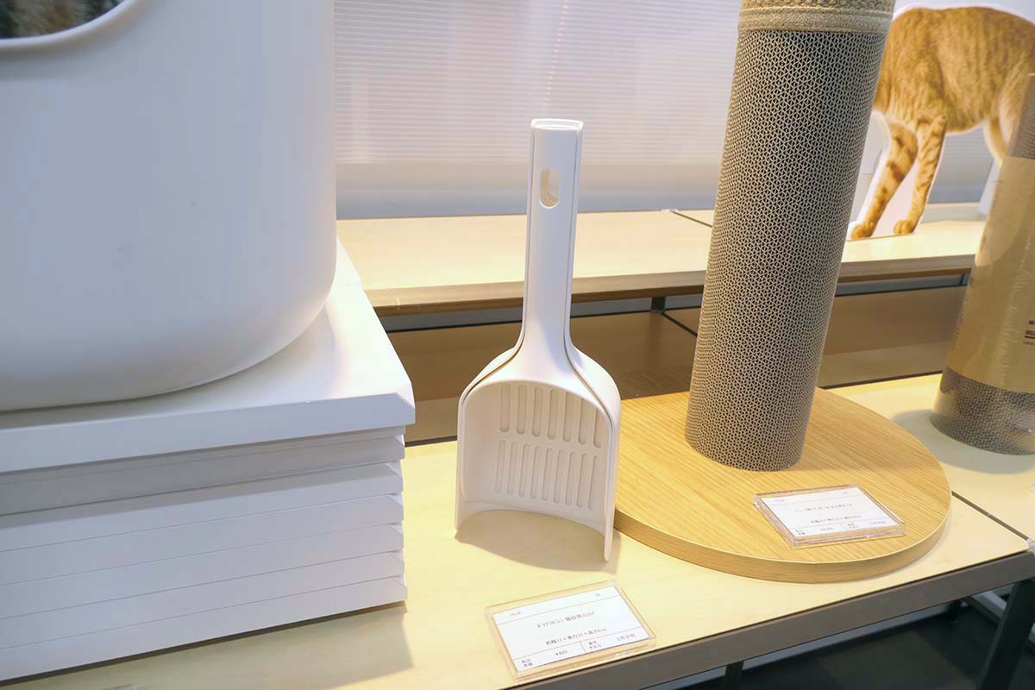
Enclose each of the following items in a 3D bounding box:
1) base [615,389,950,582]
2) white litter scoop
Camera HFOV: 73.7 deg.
[{"bbox_3d":[0.212,0.100,0.663,0.350,0.019,0.350,1,22,0],"label":"base"},{"bbox_3d":[0.021,0.000,0.505,0.123,0.314,0.060,7,23,14],"label":"white litter scoop"}]

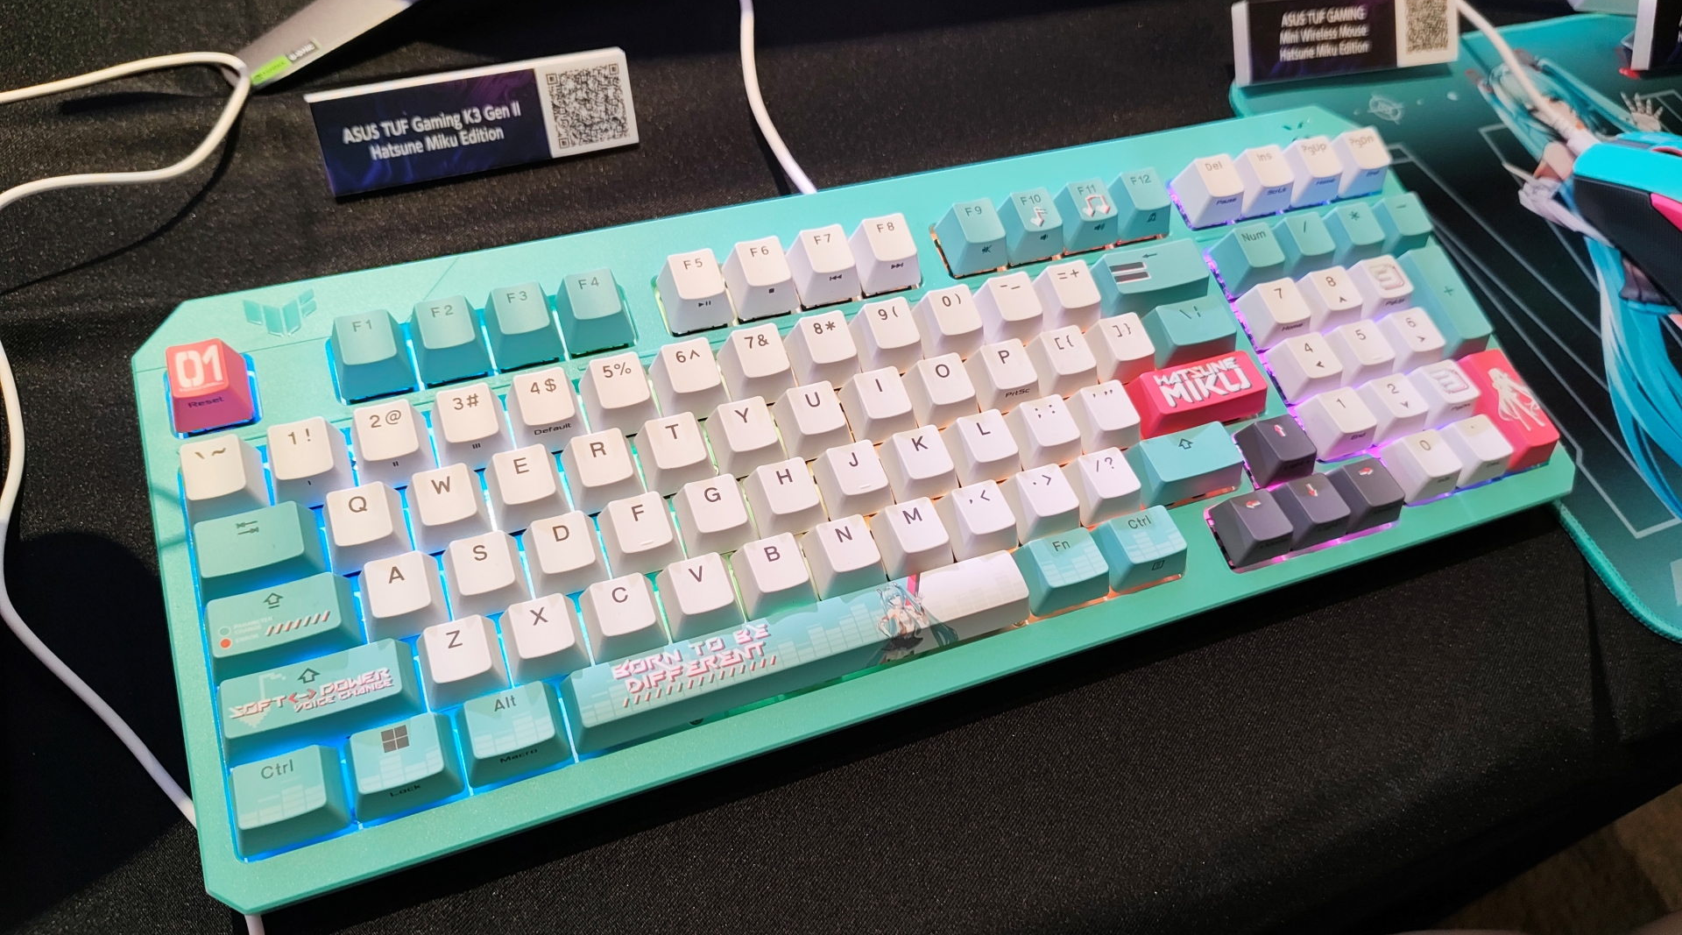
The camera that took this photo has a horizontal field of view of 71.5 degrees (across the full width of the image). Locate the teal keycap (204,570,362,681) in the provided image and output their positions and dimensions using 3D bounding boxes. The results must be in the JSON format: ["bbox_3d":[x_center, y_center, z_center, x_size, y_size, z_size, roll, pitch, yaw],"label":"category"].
[{"bbox_3d":[-0.126,0.035,0.263,0.032,0.009,0.018,-14,68,-17],"label":"teal keycap"}]

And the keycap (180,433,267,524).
[{"bbox_3d":[-0.145,0.003,0.274,0.018,0.011,0.018,-14,69,-17],"label":"keycap"}]

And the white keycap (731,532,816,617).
[{"bbox_3d":[-0.016,0.026,0.289,0.018,0.010,0.018,-14,67,-17],"label":"white keycap"}]

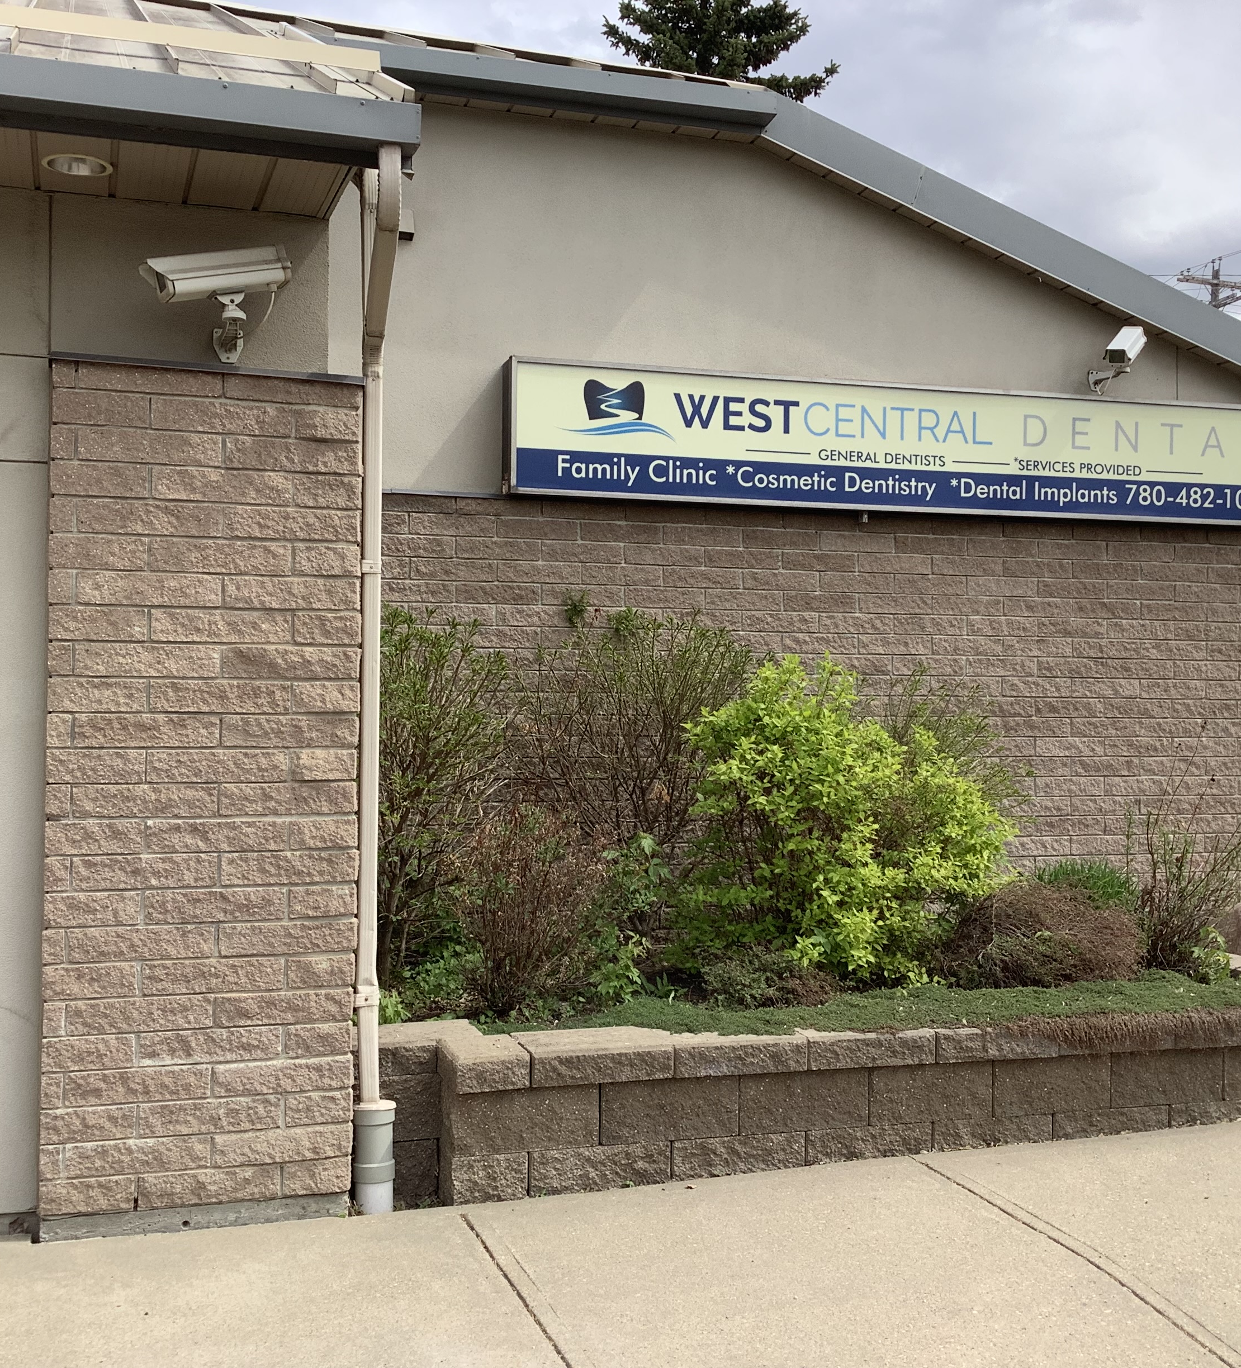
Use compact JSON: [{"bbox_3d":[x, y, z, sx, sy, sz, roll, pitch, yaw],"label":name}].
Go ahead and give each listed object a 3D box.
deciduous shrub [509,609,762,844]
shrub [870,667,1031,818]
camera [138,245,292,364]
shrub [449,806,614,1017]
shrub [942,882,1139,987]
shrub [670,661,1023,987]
[{"bbox_3d":[0.071,0.391,7.045,1.089,1.428,0.950,1,0,-17],"label":"deciduous shrub"},{"bbox_3d":[1.408,0.520,7.326,0.967,1.201,0.900,1,0,-17],"label":"shrub"},{"bbox_3d":[-1.141,-1.065,4.580,0.385,0.310,0.200,1,0,-37],"label":"camera"},{"bbox_3d":[-0.297,0.764,5.572,0.558,0.697,0.580,1,0,0],"label":"shrub"},{"bbox_3d":[1.648,0.940,6.373,0.845,0.352,0.650,1,0,-17],"label":"shrub"},{"bbox_3d":[0.933,0.510,6.606,1.371,1.243,1.250,1,0,0],"label":"shrub"}]

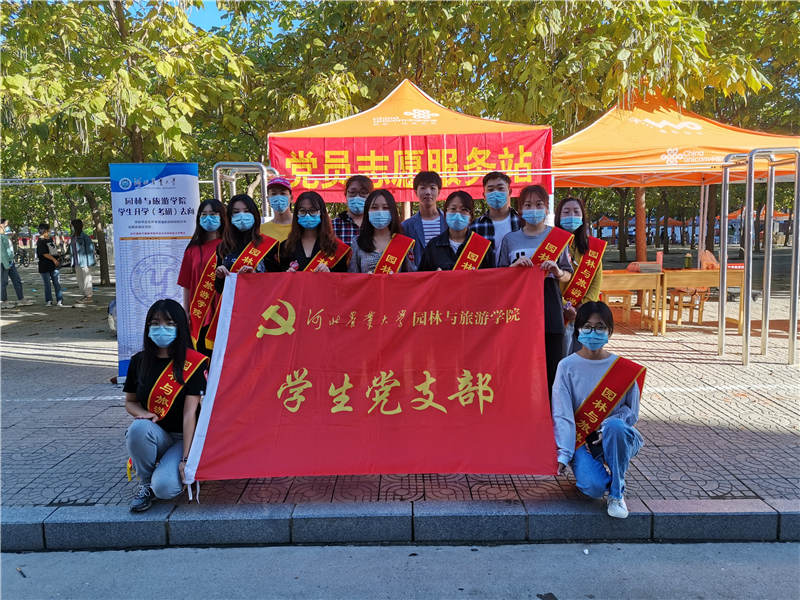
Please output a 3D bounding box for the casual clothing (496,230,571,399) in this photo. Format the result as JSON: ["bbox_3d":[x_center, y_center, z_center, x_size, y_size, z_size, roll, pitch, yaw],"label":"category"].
[{"bbox_3d":[0.875,0.172,3.880,0.480,1.300,0.360,0,6,7],"label":"casual clothing"}]

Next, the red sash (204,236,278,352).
[{"bbox_3d":[-0.985,-0.058,3.830,0.460,0.720,0.270,-2,7,-7],"label":"red sash"}]

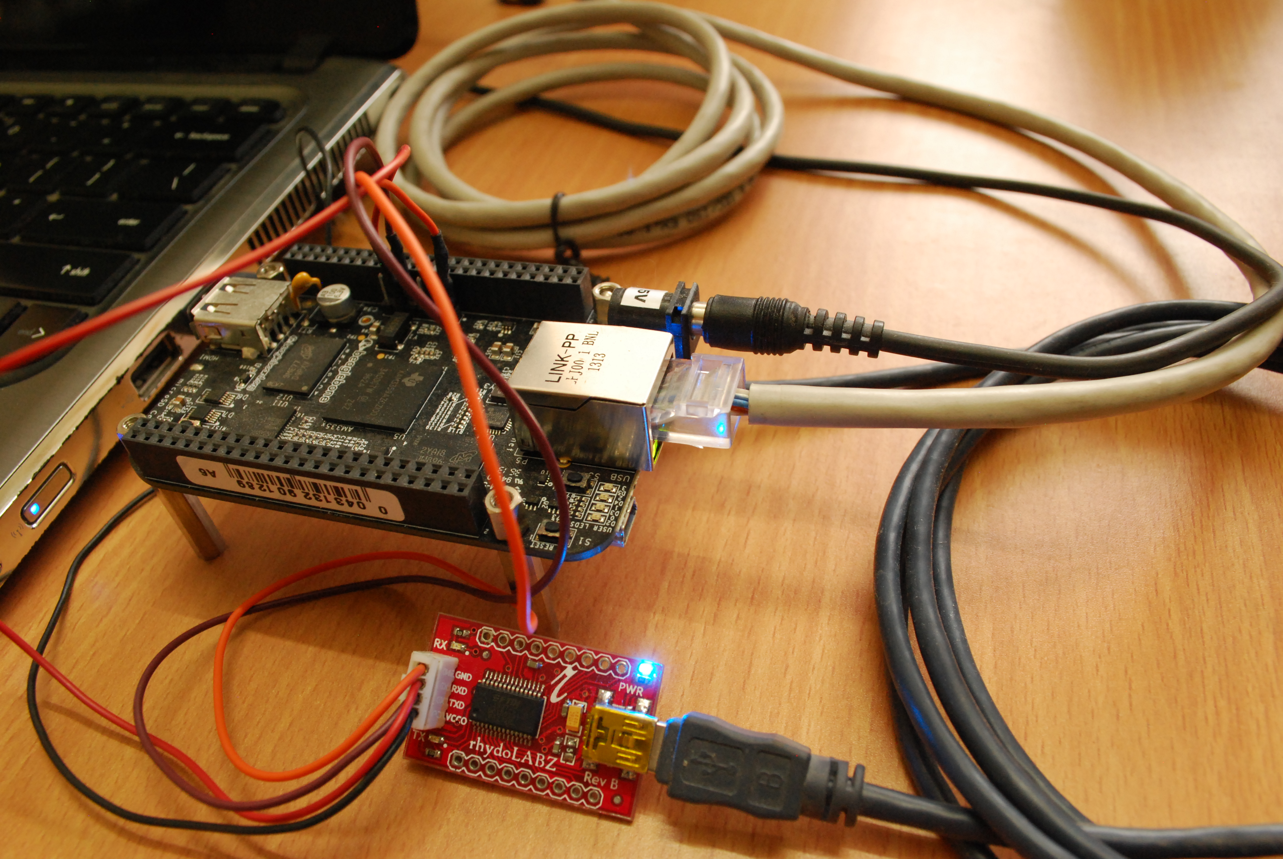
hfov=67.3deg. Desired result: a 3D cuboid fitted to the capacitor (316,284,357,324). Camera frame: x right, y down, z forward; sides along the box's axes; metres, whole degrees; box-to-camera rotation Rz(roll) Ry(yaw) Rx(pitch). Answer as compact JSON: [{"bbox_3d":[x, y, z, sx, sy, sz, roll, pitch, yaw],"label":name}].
[{"bbox_3d":[-0.055,-0.023,0.176,0.006,0.005,0.006,8,47,16],"label":"capacitor"}]

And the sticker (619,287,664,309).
[{"bbox_3d":[0.001,-0.022,0.156,0.006,0.001,0.005,8,47,16],"label":"sticker"}]

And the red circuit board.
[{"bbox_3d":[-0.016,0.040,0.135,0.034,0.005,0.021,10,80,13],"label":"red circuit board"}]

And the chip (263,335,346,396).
[{"bbox_3d":[-0.058,-0.011,0.168,0.009,0.001,0.014,8,47,16],"label":"chip"}]

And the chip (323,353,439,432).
[{"bbox_3d":[-0.043,-0.006,0.161,0.015,0.001,0.015,8,47,16],"label":"chip"}]

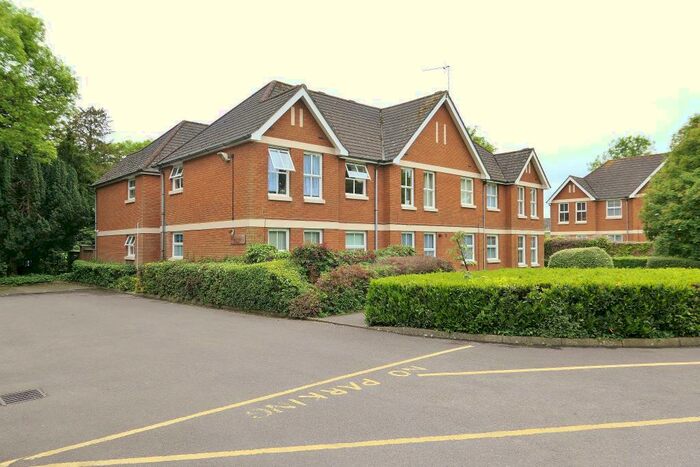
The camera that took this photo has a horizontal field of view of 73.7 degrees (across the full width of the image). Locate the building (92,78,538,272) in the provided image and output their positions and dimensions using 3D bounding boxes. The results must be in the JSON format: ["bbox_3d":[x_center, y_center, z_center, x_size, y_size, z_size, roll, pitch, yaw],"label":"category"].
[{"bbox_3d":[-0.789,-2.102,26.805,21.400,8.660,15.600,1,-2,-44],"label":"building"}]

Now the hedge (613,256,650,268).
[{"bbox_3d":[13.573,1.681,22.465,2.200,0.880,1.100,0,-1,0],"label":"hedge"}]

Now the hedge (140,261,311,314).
[{"bbox_3d":[-3.961,1.393,13.470,1.250,1.120,8.400,1,-2,-44],"label":"hedge"}]

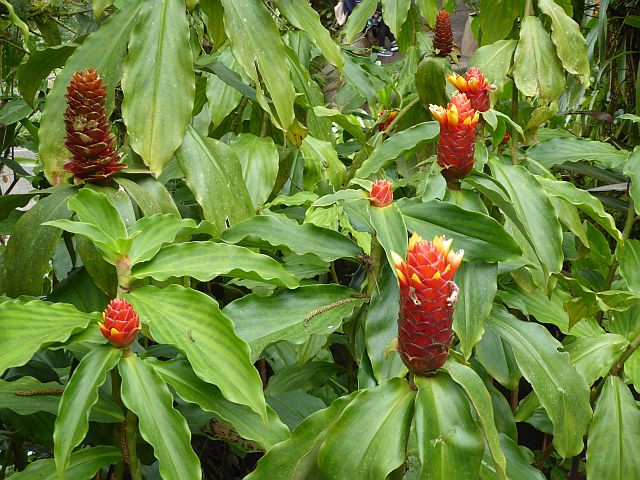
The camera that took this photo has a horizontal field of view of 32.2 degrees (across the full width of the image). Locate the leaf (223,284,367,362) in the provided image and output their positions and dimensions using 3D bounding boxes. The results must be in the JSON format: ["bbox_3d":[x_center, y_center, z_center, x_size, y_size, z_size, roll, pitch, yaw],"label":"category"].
[{"bbox_3d":[-0.038,0.125,1.660,0.220,0.040,0.095,-20,51,-33],"label":"leaf"}]

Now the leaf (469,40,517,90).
[{"bbox_3d":[0.385,-0.385,2.460,0.085,0.030,0.169,17,57,29],"label":"leaf"}]

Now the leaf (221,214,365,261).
[{"bbox_3d":[-0.043,-0.002,1.720,0.215,0.040,0.075,6,40,-11],"label":"leaf"}]

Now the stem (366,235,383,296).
[{"bbox_3d":[0.080,0.037,1.620,0.019,0.092,0.019,0,15,0],"label":"stem"}]

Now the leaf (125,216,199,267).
[{"bbox_3d":[-0.202,0.001,1.410,0.102,0.030,0.050,-32,53,11],"label":"leaf"}]

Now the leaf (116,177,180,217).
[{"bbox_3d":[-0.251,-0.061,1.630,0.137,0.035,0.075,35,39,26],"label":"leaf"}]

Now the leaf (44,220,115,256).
[{"bbox_3d":[-0.308,-0.003,1.420,0.100,0.025,0.045,20,41,0],"label":"leaf"}]

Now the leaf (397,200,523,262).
[{"bbox_3d":[0.192,-0.016,1.550,0.192,0.038,0.072,22,41,31],"label":"leaf"}]

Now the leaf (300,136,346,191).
[{"bbox_3d":[0.005,-0.151,2.160,0.080,0.035,0.145,-18,55,-14],"label":"leaf"}]

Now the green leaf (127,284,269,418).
[{"bbox_3d":[-0.127,0.114,1.170,0.075,0.040,0.225,-30,55,-34],"label":"green leaf"}]

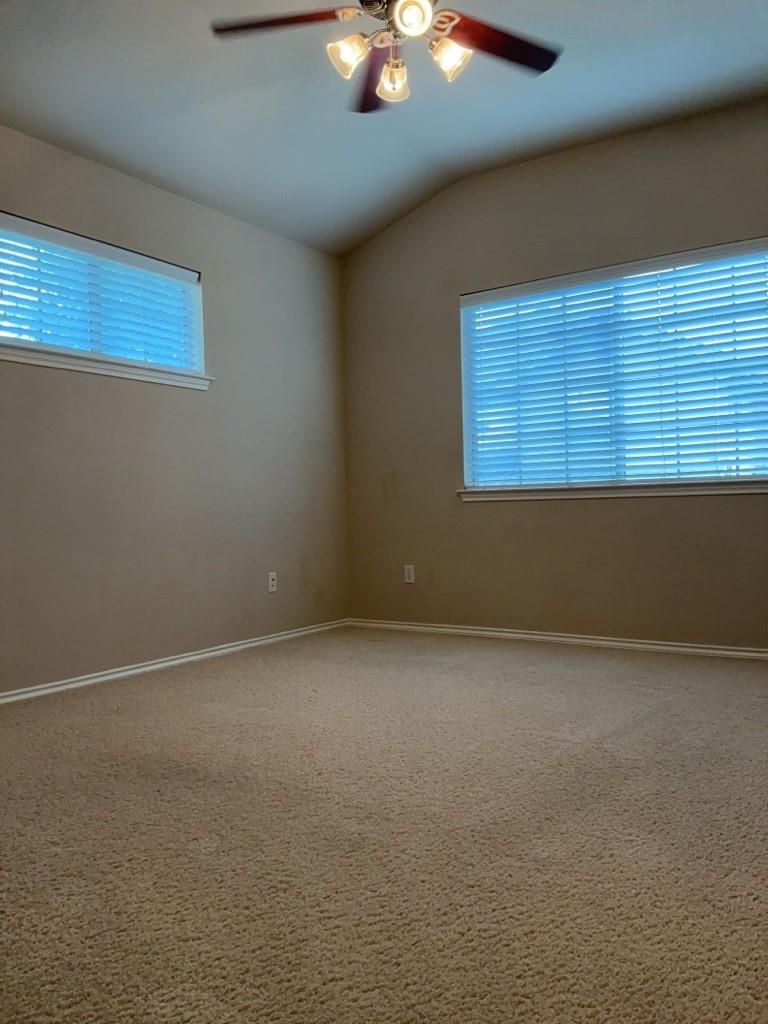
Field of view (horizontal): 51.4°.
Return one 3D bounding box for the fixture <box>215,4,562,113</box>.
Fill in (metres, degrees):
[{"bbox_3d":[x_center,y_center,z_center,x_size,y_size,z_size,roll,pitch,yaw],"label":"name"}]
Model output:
[{"bbox_3d":[0.066,-1.721,2.708,1.280,0.460,1.260,-1,1,0],"label":"fixture"}]

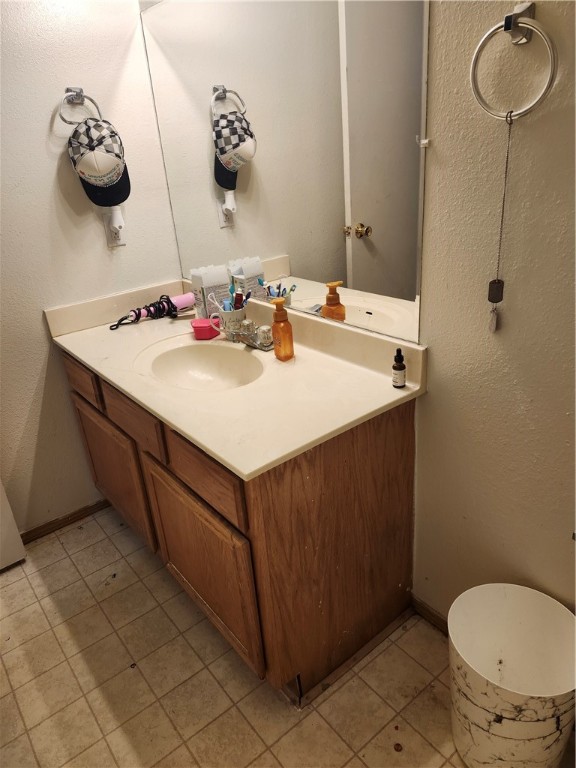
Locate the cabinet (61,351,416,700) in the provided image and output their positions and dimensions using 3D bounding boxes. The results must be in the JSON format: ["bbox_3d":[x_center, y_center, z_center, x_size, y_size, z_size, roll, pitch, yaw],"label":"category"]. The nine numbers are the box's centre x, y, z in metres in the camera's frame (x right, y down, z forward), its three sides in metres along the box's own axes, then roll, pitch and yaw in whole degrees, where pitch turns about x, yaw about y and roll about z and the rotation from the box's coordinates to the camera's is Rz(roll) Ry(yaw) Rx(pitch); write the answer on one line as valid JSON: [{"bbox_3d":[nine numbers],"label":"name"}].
[{"bbox_3d":[-0.229,0.278,1.763,0.555,0.764,1.241,-22,29,-33],"label":"cabinet"}]

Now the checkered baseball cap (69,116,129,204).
[{"bbox_3d":[-0.642,-0.753,1.742,0.184,0.284,0.149,-13,28,-10],"label":"checkered baseball cap"}]

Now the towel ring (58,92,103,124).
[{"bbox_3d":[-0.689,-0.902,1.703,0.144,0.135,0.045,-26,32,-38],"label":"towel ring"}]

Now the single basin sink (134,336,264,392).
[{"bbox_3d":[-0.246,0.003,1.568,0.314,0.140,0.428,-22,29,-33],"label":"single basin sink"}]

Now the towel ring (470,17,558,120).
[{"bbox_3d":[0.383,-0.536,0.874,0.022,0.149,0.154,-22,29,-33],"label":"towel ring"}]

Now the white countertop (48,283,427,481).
[{"bbox_3d":[-0.262,-0.123,1.578,0.558,0.122,1.256,-22,29,-33],"label":"white countertop"}]

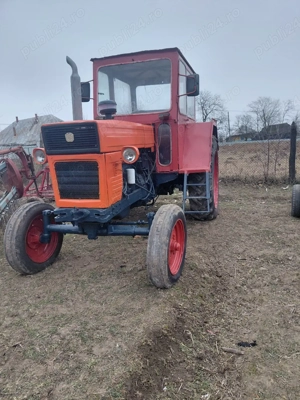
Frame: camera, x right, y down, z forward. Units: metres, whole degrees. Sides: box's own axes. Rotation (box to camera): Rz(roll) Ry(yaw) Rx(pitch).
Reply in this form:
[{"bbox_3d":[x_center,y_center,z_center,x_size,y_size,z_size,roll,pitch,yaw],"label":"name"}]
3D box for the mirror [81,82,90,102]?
[{"bbox_3d":[-0.943,-1.577,4.248,0.155,0.290,0.060,1,12,17],"label":"mirror"}]

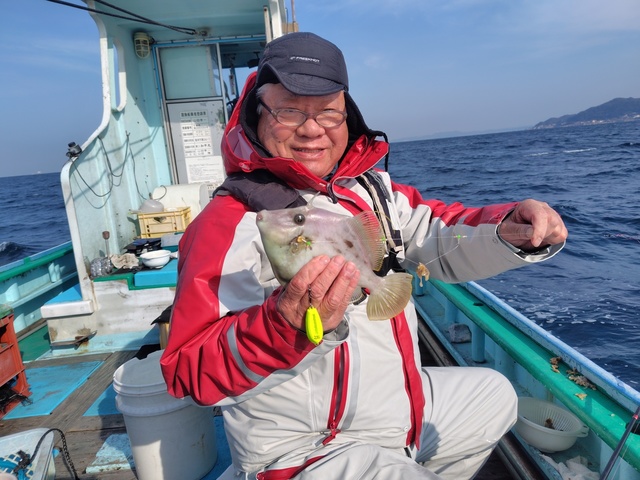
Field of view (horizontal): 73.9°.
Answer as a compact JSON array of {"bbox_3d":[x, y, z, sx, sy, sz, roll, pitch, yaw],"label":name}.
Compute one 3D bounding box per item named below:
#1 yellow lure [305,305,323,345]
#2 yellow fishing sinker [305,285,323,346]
[{"bbox_3d":[-0.007,0.115,0.570,0.021,0.053,0.015,-9,12,-11],"label":"yellow lure"},{"bbox_3d":[-0.009,0.102,0.570,0.021,0.079,0.015,-9,12,-11],"label":"yellow fishing sinker"}]

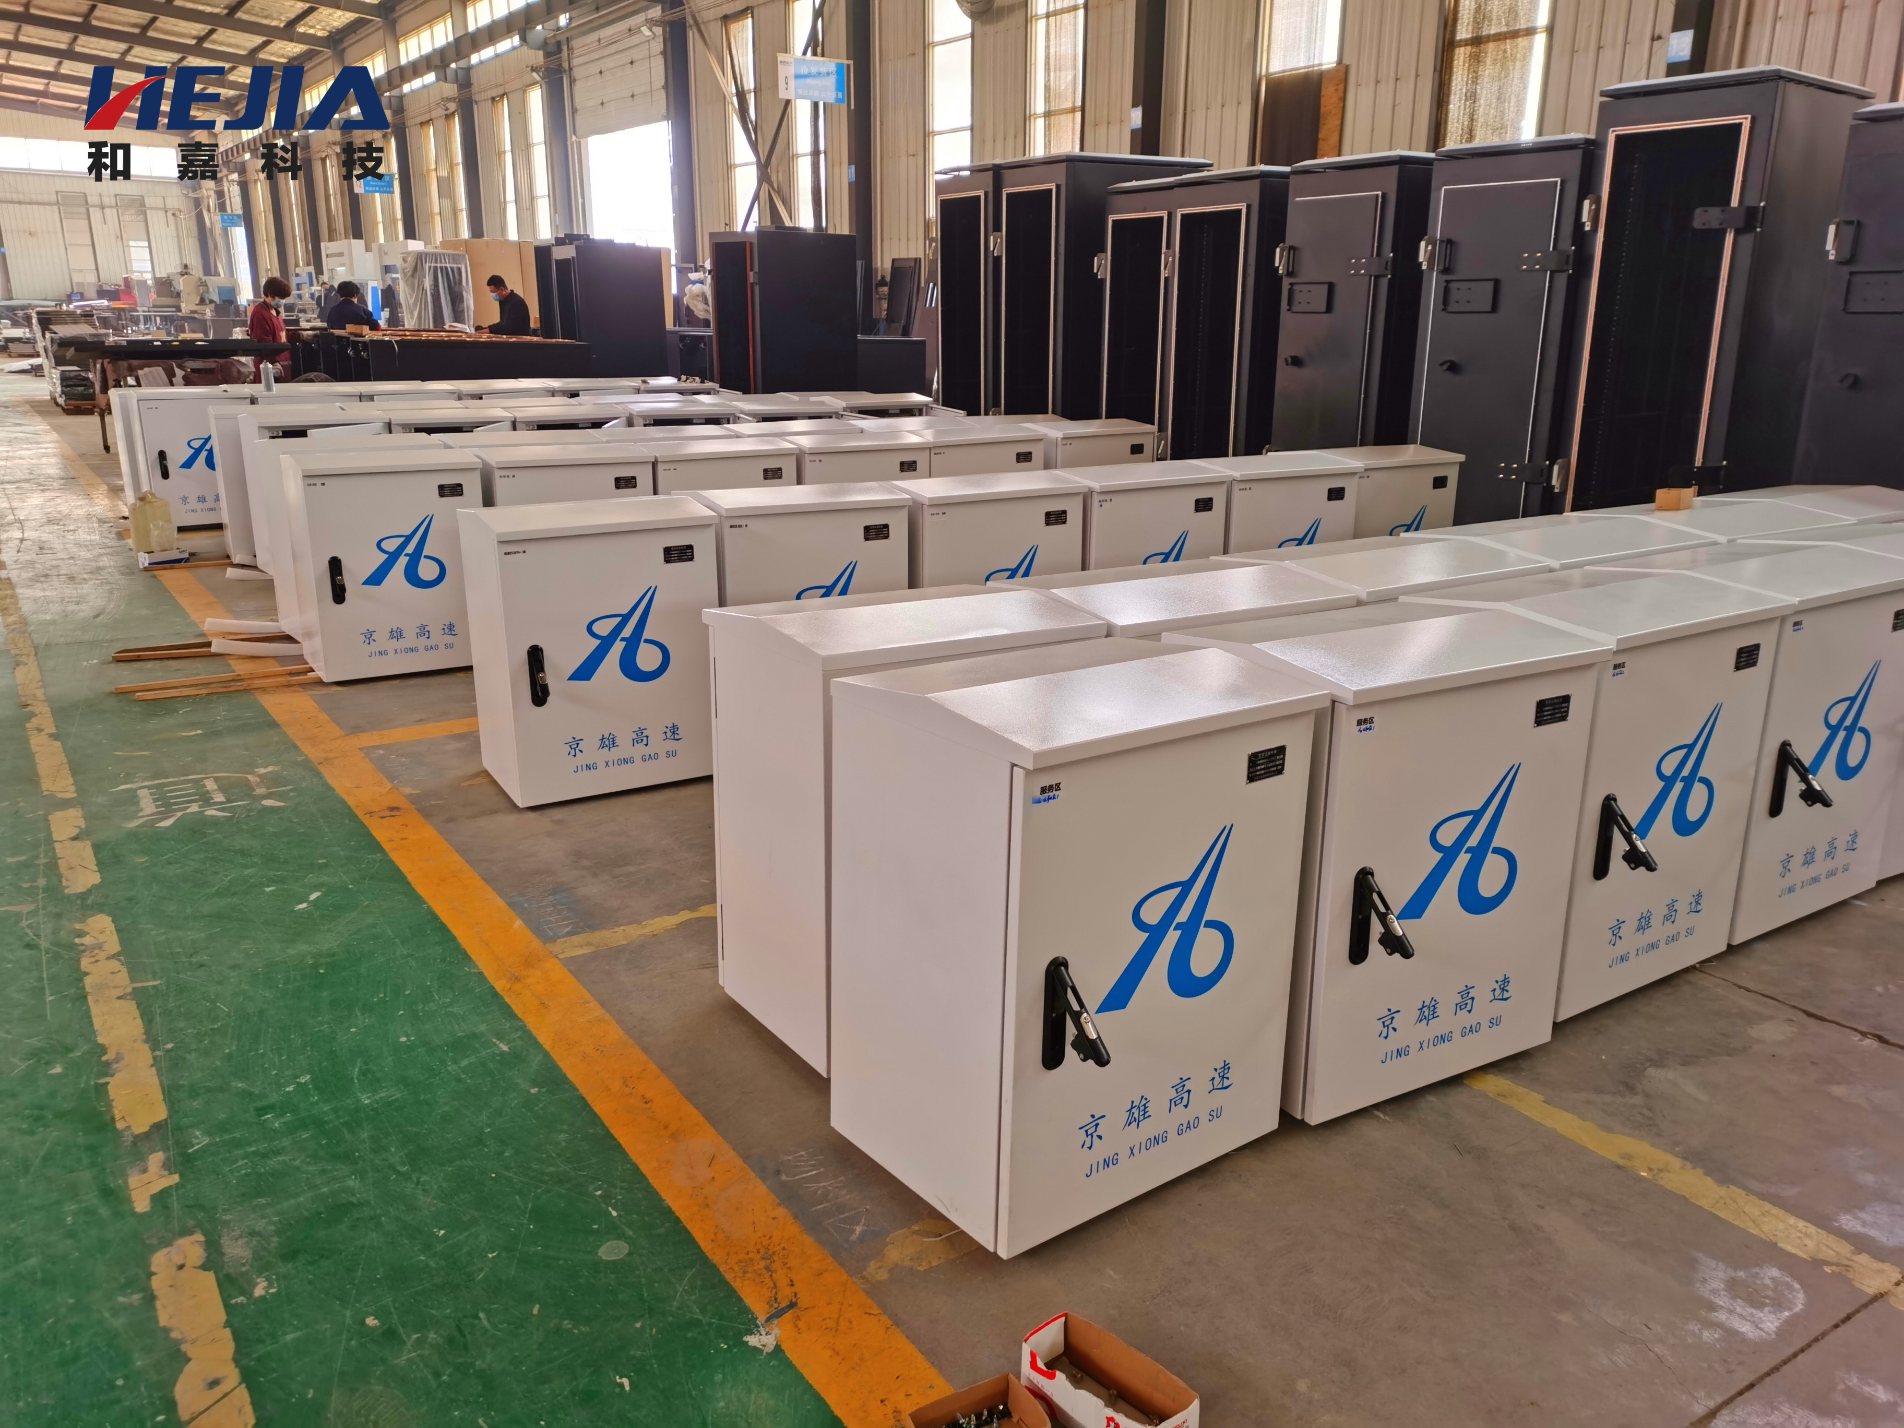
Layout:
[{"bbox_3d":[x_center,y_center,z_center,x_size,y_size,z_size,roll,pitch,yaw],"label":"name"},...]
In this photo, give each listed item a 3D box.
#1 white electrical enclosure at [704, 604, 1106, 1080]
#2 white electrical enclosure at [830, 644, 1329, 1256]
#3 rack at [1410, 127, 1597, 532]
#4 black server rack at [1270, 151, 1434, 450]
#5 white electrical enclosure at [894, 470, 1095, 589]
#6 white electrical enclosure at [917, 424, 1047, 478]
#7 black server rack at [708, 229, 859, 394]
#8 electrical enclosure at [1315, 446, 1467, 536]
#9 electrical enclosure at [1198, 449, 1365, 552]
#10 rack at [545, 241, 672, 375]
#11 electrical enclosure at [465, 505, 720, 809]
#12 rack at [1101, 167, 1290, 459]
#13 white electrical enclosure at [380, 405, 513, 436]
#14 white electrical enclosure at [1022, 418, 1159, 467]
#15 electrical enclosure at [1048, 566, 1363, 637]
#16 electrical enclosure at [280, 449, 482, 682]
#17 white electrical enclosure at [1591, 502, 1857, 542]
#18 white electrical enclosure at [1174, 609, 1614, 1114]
[{"bbox_3d":[-0.100,0.182,3.001,0.621,0.819,0.506,-8,16,-32],"label":"white electrical enclosure"},{"bbox_3d":[0.198,0.327,2.469,0.621,0.819,0.506,-10,18,-36],"label":"white electrical enclosure"},{"bbox_3d":[2.685,-1.510,6.859,0.800,2.080,0.790,-9,18,-31],"label":"rack"},{"bbox_3d":[2.356,-1.895,8.057,0.920,2.031,0.715,-10,19,-33],"label":"black server rack"},{"bbox_3d":[0.077,-0.421,5.153,0.620,0.820,0.498,-9,18,-30],"label":"white electrical enclosure"},{"bbox_3d":[0.050,-0.910,6.803,0.604,0.784,0.465,-9,18,-31],"label":"white electrical enclosure"},{"bbox_3d":[-1.414,-3.041,12.516,0.890,1.887,0.900,-9,18,-32],"label":"black server rack"},{"bbox_3d":[1.740,-0.722,6.348,0.623,0.813,0.507,-9,18,-30],"label":"electrical enclosure"},{"bbox_3d":[1.151,-0.586,5.682,0.604,0.784,0.465,-9,18,-30],"label":"electrical enclosure"},{"bbox_3d":[-3.794,-4.184,16.596,0.980,1.960,0.810,-9,18,-31],"label":"rack"},{"bbox_3d":[-1.032,-0.211,4.280,0.604,0.784,0.465,-8,18,-29],"label":"electrical enclosure"},{"bbox_3d":[1.574,-1.995,8.601,0.800,2.027,1.420,-8,18,-27],"label":"rack"},{"bbox_3d":[-2.711,-1.209,7.965,0.623,0.813,0.507,-9,18,-32],"label":"white electrical enclosure"},{"bbox_3d":[0.620,-1.062,7.468,0.620,0.820,0.498,-10,19,-33],"label":"white electrical enclosure"},{"bbox_3d":[0.446,0.095,3.183,0.600,0.785,0.479,-9,18,-30],"label":"electrical enclosure"},{"bbox_3d":[-2.196,-0.605,5.784,0.623,0.813,0.507,-9,18,-31],"label":"electrical enclosure"},{"bbox_3d":[2.187,-0.191,4.397,0.620,0.820,0.498,-9,18,-30],"label":"white electrical enclosure"},{"bbox_3d":[0.790,0.235,2.825,0.621,0.819,0.506,-8,17,-28],"label":"white electrical enclosure"}]

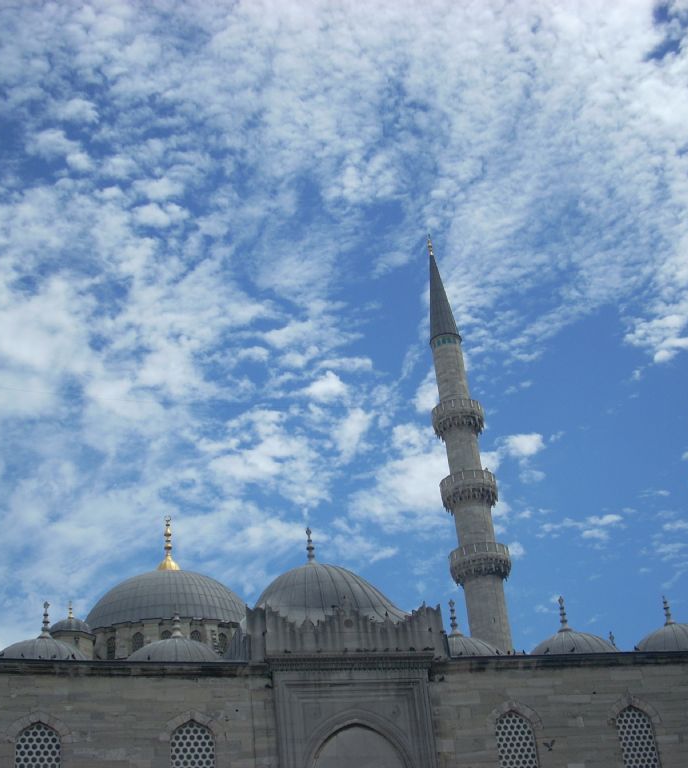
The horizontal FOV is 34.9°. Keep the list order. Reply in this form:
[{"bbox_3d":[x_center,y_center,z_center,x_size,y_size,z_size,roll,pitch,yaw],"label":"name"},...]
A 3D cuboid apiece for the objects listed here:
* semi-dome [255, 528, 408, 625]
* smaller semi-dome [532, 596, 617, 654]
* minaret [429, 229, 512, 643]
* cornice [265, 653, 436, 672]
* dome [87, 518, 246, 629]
[{"bbox_3d":[-0.872,8.125,45.651,6.232,4.506,6.232,3,-31,-14],"label":"semi-dome"},{"bbox_3d":[9.795,10.661,47.146,4.274,3.116,4.274,3,-31,-14],"label":"smaller semi-dome"},{"bbox_3d":[10.528,12.349,87.248,4.893,60.770,4.893,3,-31,-14],"label":"minaret"},{"bbox_3d":[0.287,9.920,38.815,6.128,0.556,0.618,3,-31,-14],"label":"cornice"},{"bbox_3d":[-17.243,18.832,107.155,15.141,12.278,15.141,3,-31,-14],"label":"dome"}]

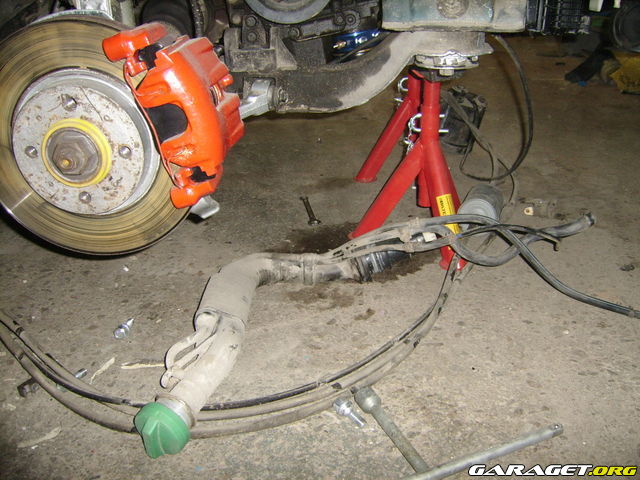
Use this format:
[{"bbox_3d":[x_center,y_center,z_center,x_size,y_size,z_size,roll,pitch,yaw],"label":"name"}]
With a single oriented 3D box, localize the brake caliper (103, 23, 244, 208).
[{"bbox_3d":[-0.142,-0.144,0.697,0.096,0.188,0.115,-18,20,10],"label":"brake caliper"}]

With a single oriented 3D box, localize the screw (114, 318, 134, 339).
[{"bbox_3d":[-0.304,0.137,1.017,0.023,0.022,0.051,3,18,6],"label":"screw"}]

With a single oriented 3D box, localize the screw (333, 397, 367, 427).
[{"bbox_3d":[0.038,0.221,0.822,0.023,0.022,0.051,-17,32,-36],"label":"screw"}]

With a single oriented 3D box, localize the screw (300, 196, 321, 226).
[{"bbox_3d":[-0.026,-0.070,1.545,0.028,0.012,0.185,-2,22,-8],"label":"screw"}]

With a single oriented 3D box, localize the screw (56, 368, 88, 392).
[{"bbox_3d":[-0.336,0.191,0.882,0.023,0.022,0.051,10,19,21],"label":"screw"}]

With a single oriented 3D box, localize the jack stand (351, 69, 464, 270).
[{"bbox_3d":[0.240,-0.170,1.337,0.270,0.360,0.240,20,29,39],"label":"jack stand"}]

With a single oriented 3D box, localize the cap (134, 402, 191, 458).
[{"bbox_3d":[-0.181,0.219,0.744,0.066,0.066,0.041,5,22,11],"label":"cap"}]

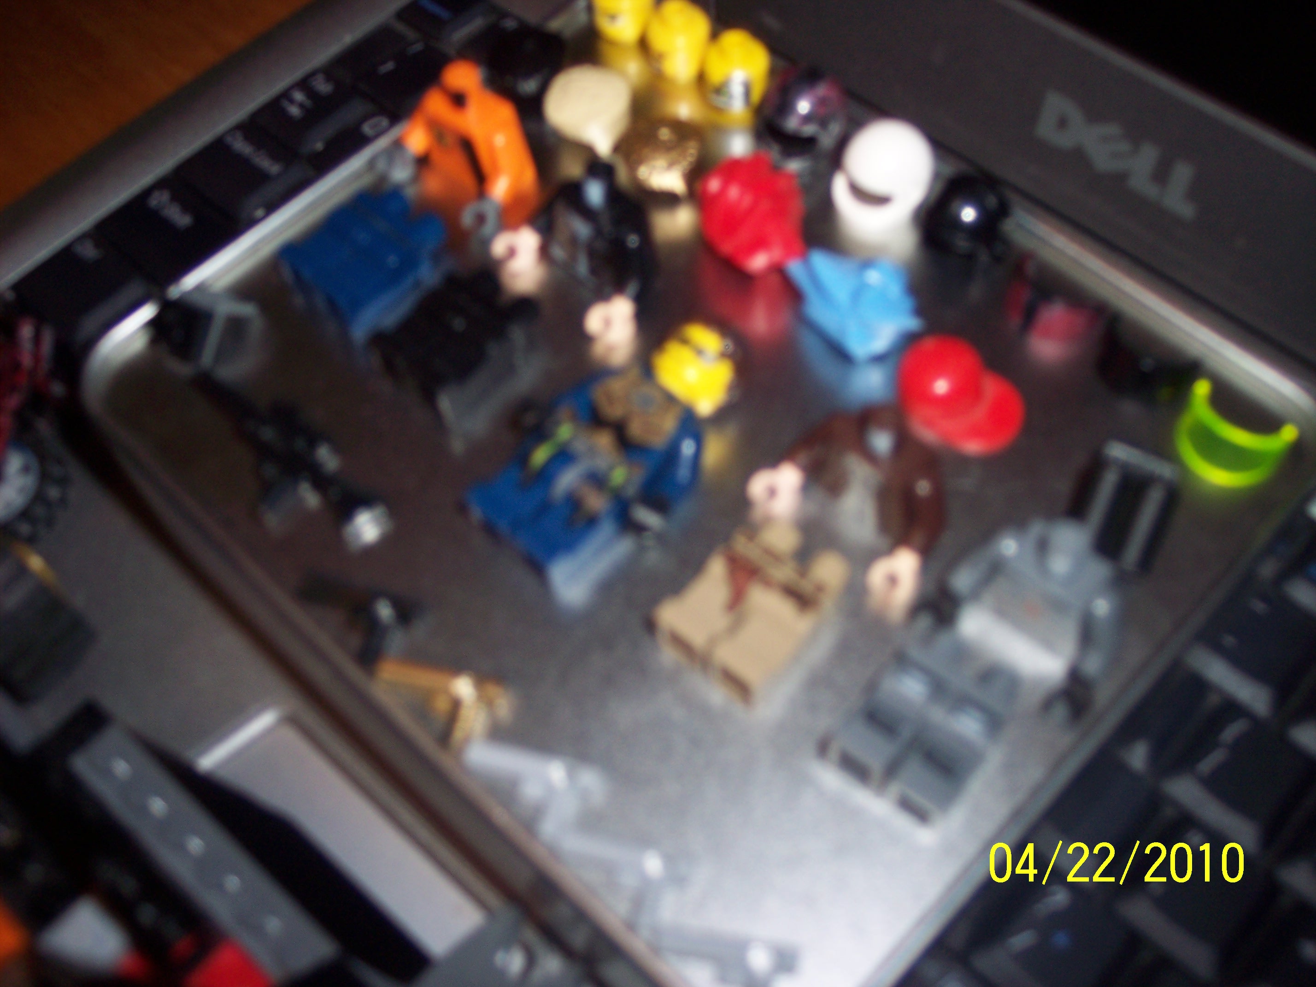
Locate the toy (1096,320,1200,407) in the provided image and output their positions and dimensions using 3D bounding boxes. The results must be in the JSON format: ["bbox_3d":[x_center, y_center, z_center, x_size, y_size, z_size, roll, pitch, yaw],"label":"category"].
[{"bbox_3d":[0.069,-0.018,0.214,0.015,0.007,0.008,36,68,20],"label":"toy"}]

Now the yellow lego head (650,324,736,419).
[{"bbox_3d":[0.005,-0.018,0.215,0.010,0.010,0.011,35,102,21],"label":"yellow lego head"}]

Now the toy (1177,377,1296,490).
[{"bbox_3d":[0.079,-0.007,0.206,0.015,0.008,0.010,29,64,19],"label":"toy"}]

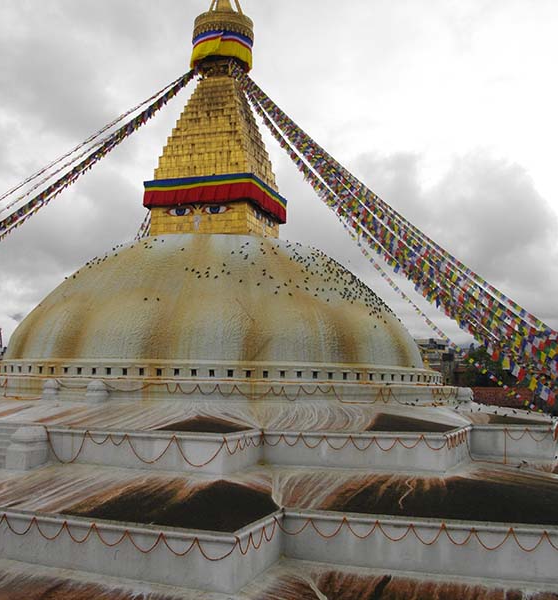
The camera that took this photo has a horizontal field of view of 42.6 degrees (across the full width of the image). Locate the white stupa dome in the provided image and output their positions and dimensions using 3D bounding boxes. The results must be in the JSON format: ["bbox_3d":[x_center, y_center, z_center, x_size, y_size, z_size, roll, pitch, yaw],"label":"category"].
[{"bbox_3d":[-4.260,0.210,53.310,29.600,9.430,29.600,-1,-7,20],"label":"white stupa dome"}]

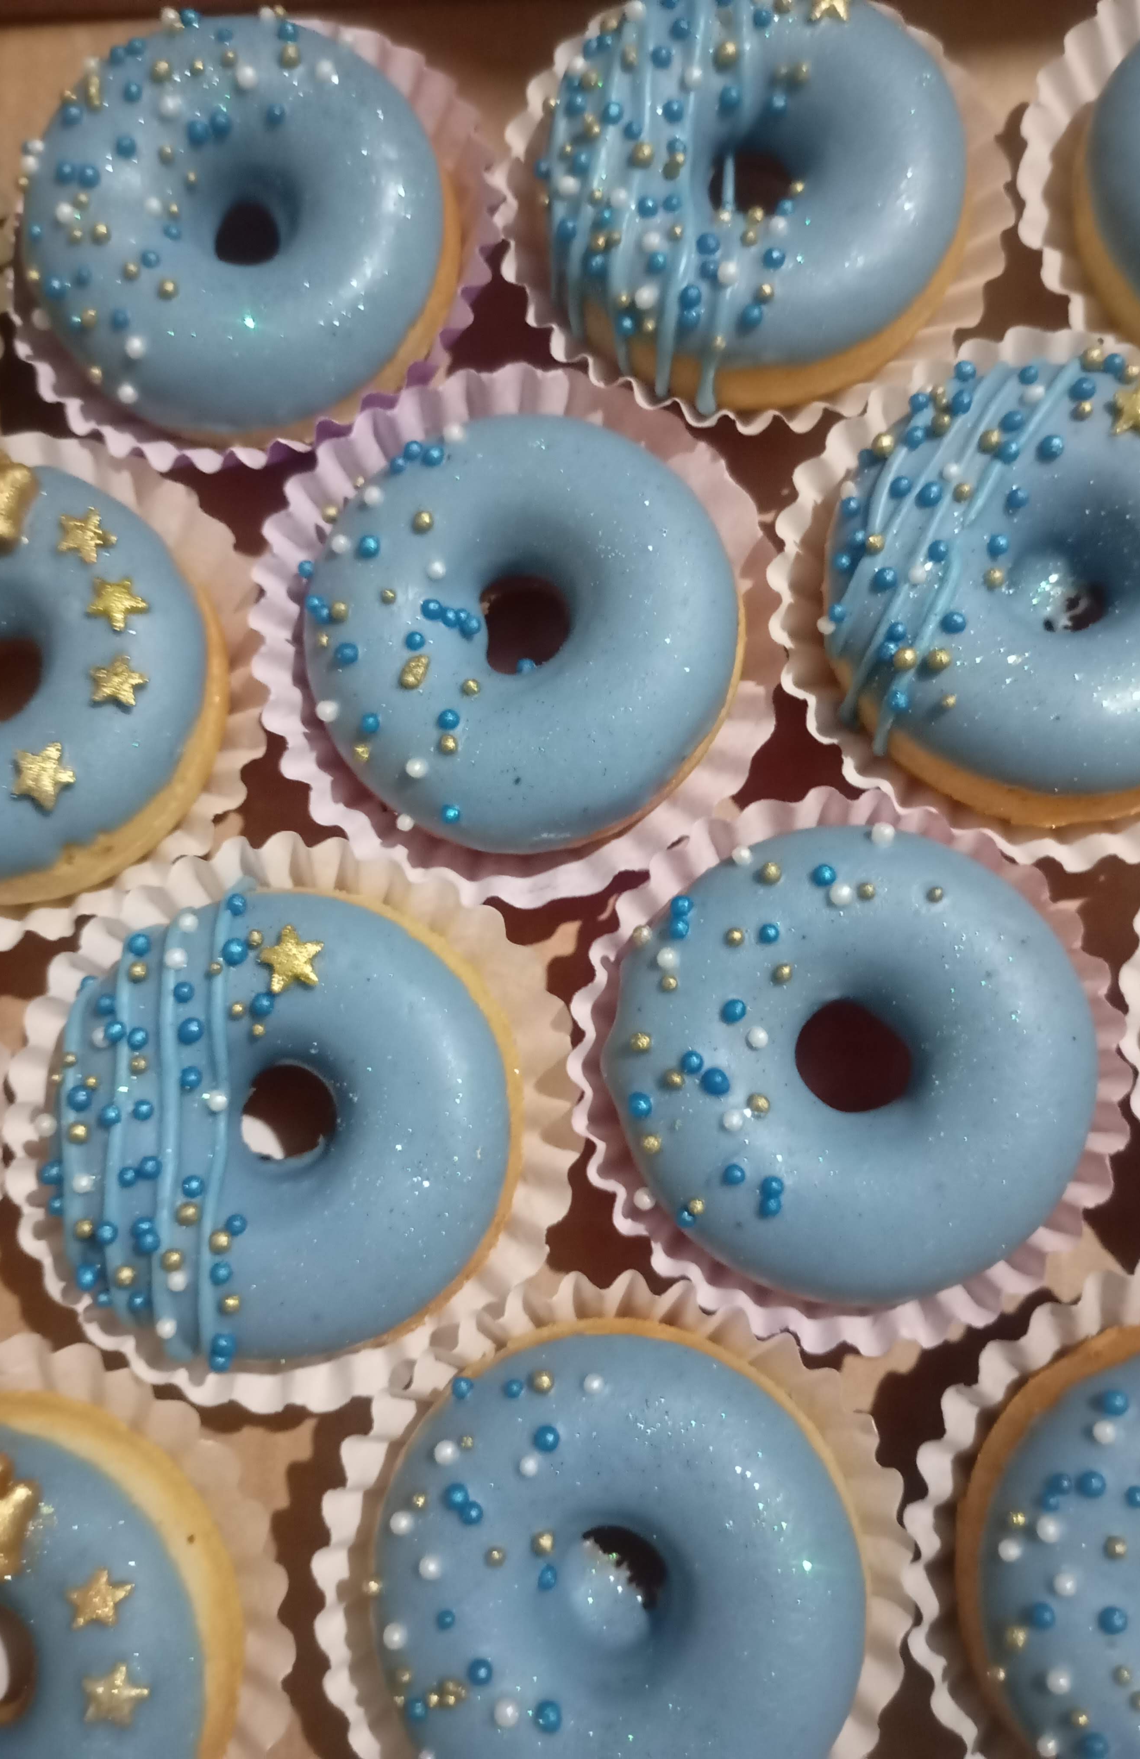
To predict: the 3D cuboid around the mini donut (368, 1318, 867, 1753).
[{"bbox_3d":[0.007,0.096,0.204,0.072,0.026,0.072,0,81,2],"label":"mini donut"}]

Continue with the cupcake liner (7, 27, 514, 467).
[{"bbox_3d":[-0.050,-0.101,0.240,0.082,0.024,0.082,0,81,2],"label":"cupcake liner"}]

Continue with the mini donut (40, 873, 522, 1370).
[{"bbox_3d":[-0.043,0.037,0.214,0.072,0.026,0.072,0,81,2],"label":"mini donut"}]

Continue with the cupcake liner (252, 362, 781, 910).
[{"bbox_3d":[-0.008,-0.036,0.229,0.082,0.024,0.082,0,81,2],"label":"cupcake liner"}]

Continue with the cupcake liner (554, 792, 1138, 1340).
[{"bbox_3d":[0.041,0.028,0.217,0.082,0.024,0.082,0,81,2],"label":"cupcake liner"}]

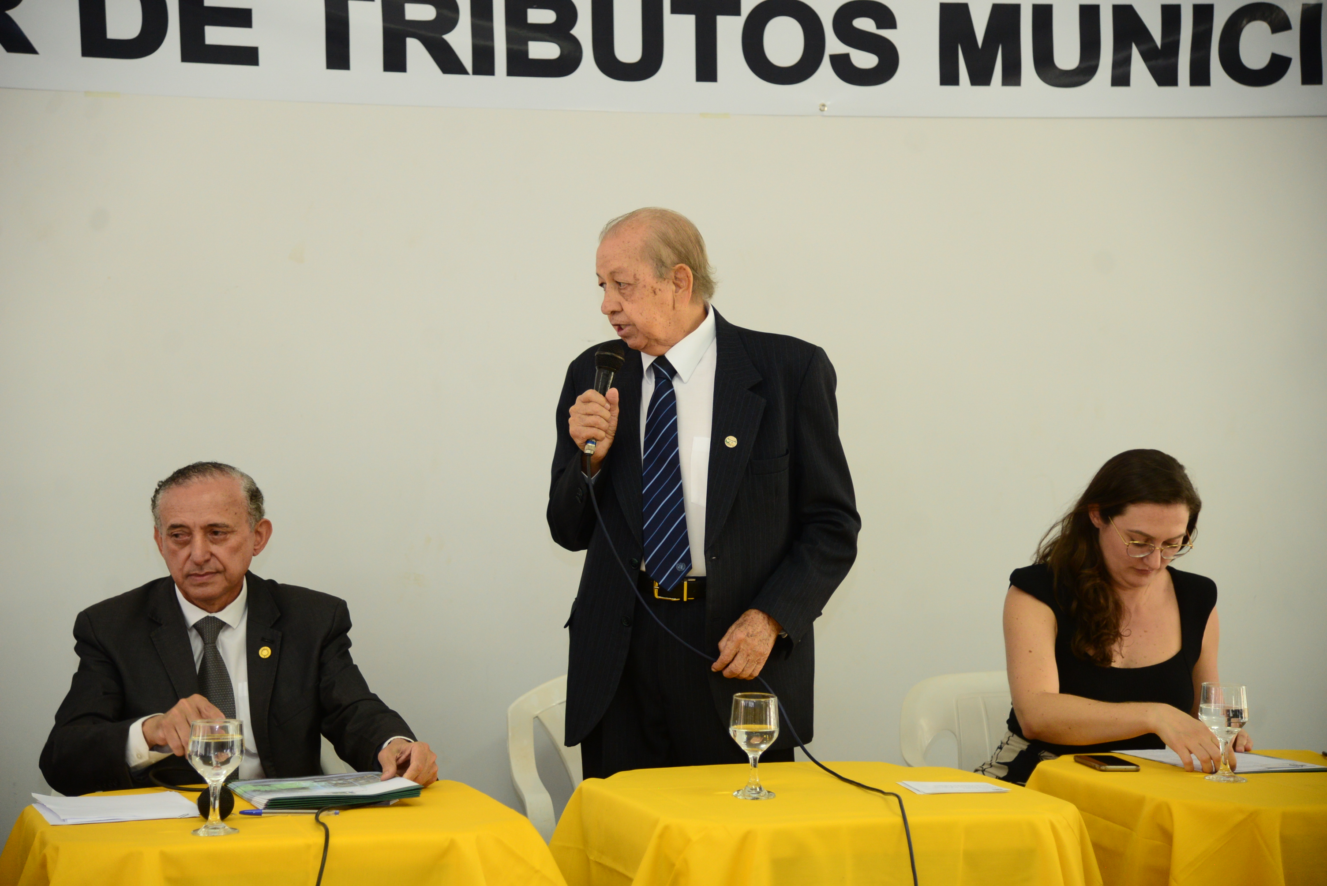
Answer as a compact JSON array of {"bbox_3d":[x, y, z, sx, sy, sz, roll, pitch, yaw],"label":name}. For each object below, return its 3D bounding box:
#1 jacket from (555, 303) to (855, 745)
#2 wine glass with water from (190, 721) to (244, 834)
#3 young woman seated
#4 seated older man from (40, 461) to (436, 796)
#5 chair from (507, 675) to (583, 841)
[{"bbox_3d":[0.068,0.152,4.770,0.550,0.760,0.380,0,0,22],"label":"jacket"},{"bbox_3d":[-0.648,0.484,4.020,0.081,0.163,0.081,0,0,0],"label":"wine glass with water"},{"bbox_3d":[0.830,0.648,4.880,0.520,1.270,0.800,0,0,-27],"label":"young woman seated"},{"bbox_3d":[-0.665,0.657,4.430,0.640,1.250,0.780,0,0,-10],"label":"seated older man"},{"bbox_3d":[-0.040,0.862,5.100,0.480,0.860,0.530,0,0,-12],"label":"chair"}]

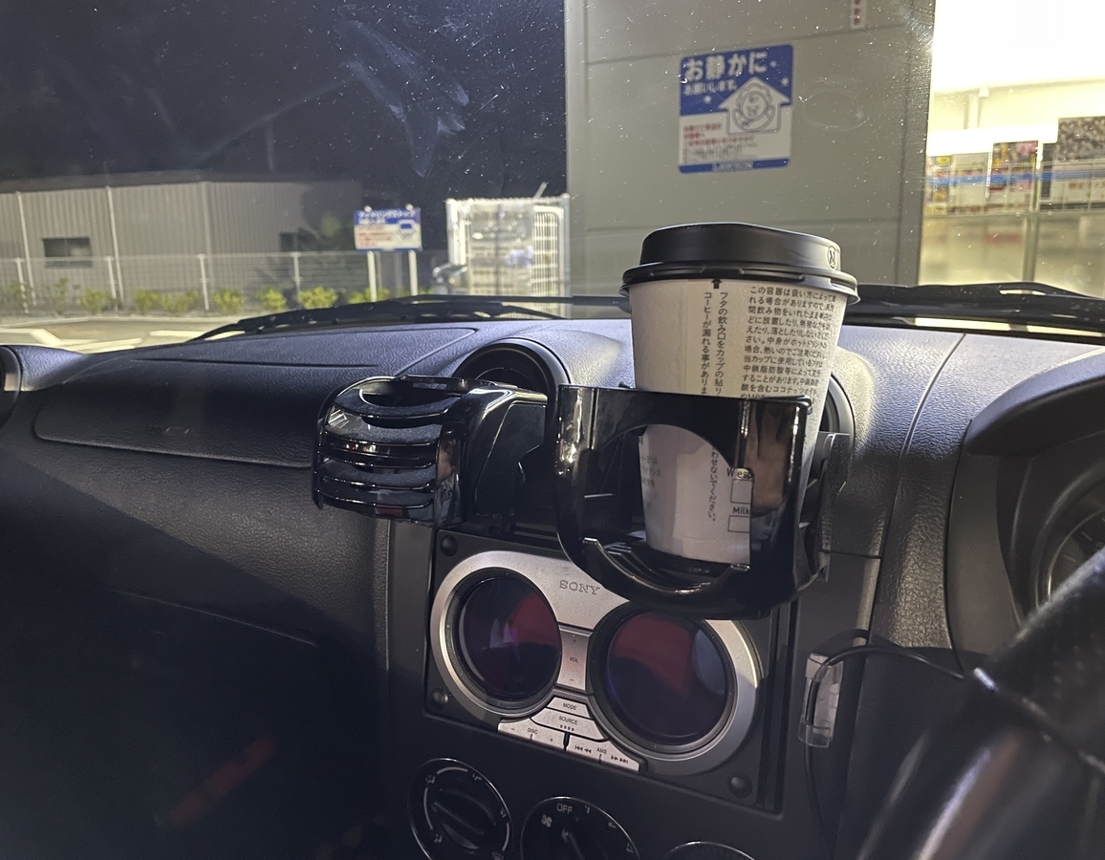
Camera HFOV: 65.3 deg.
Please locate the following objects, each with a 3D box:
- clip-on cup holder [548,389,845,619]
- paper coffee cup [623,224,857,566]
[{"bbox_3d":[0.067,0.019,0.357,0.094,0.088,0.101,6,12,26],"label":"clip-on cup holder"},{"bbox_3d":[0.071,-0.015,0.343,0.092,0.127,0.092,3,6,0],"label":"paper coffee cup"}]

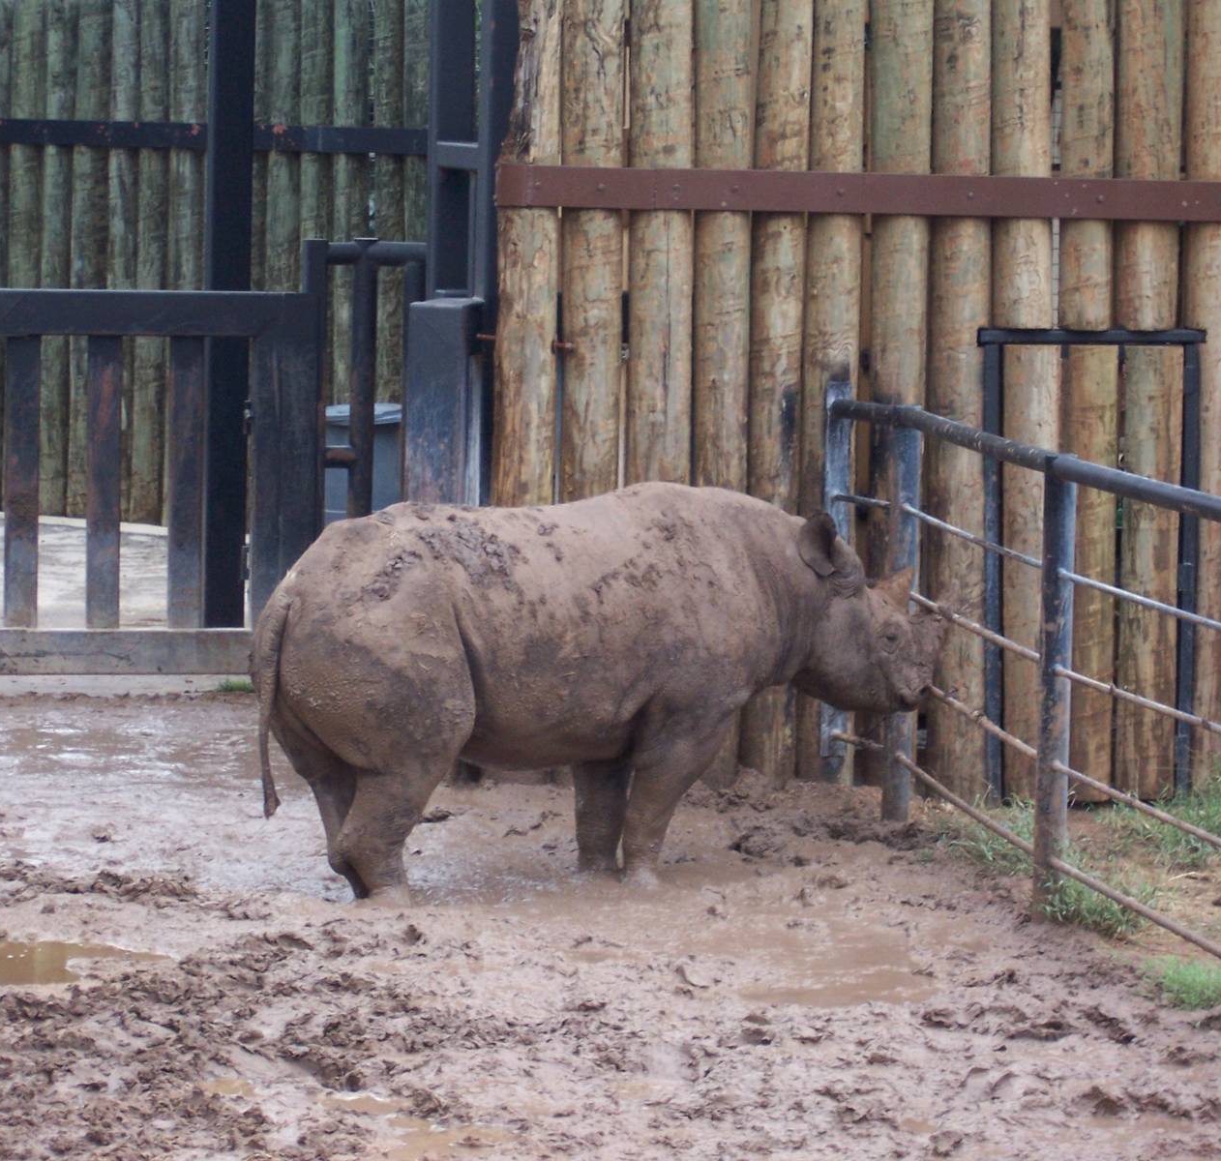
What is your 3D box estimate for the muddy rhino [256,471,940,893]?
[{"bbox_3d":[0.000,0.390,20.000,2.700,1.450,0.950,-2,5,-30],"label":"muddy rhino"}]

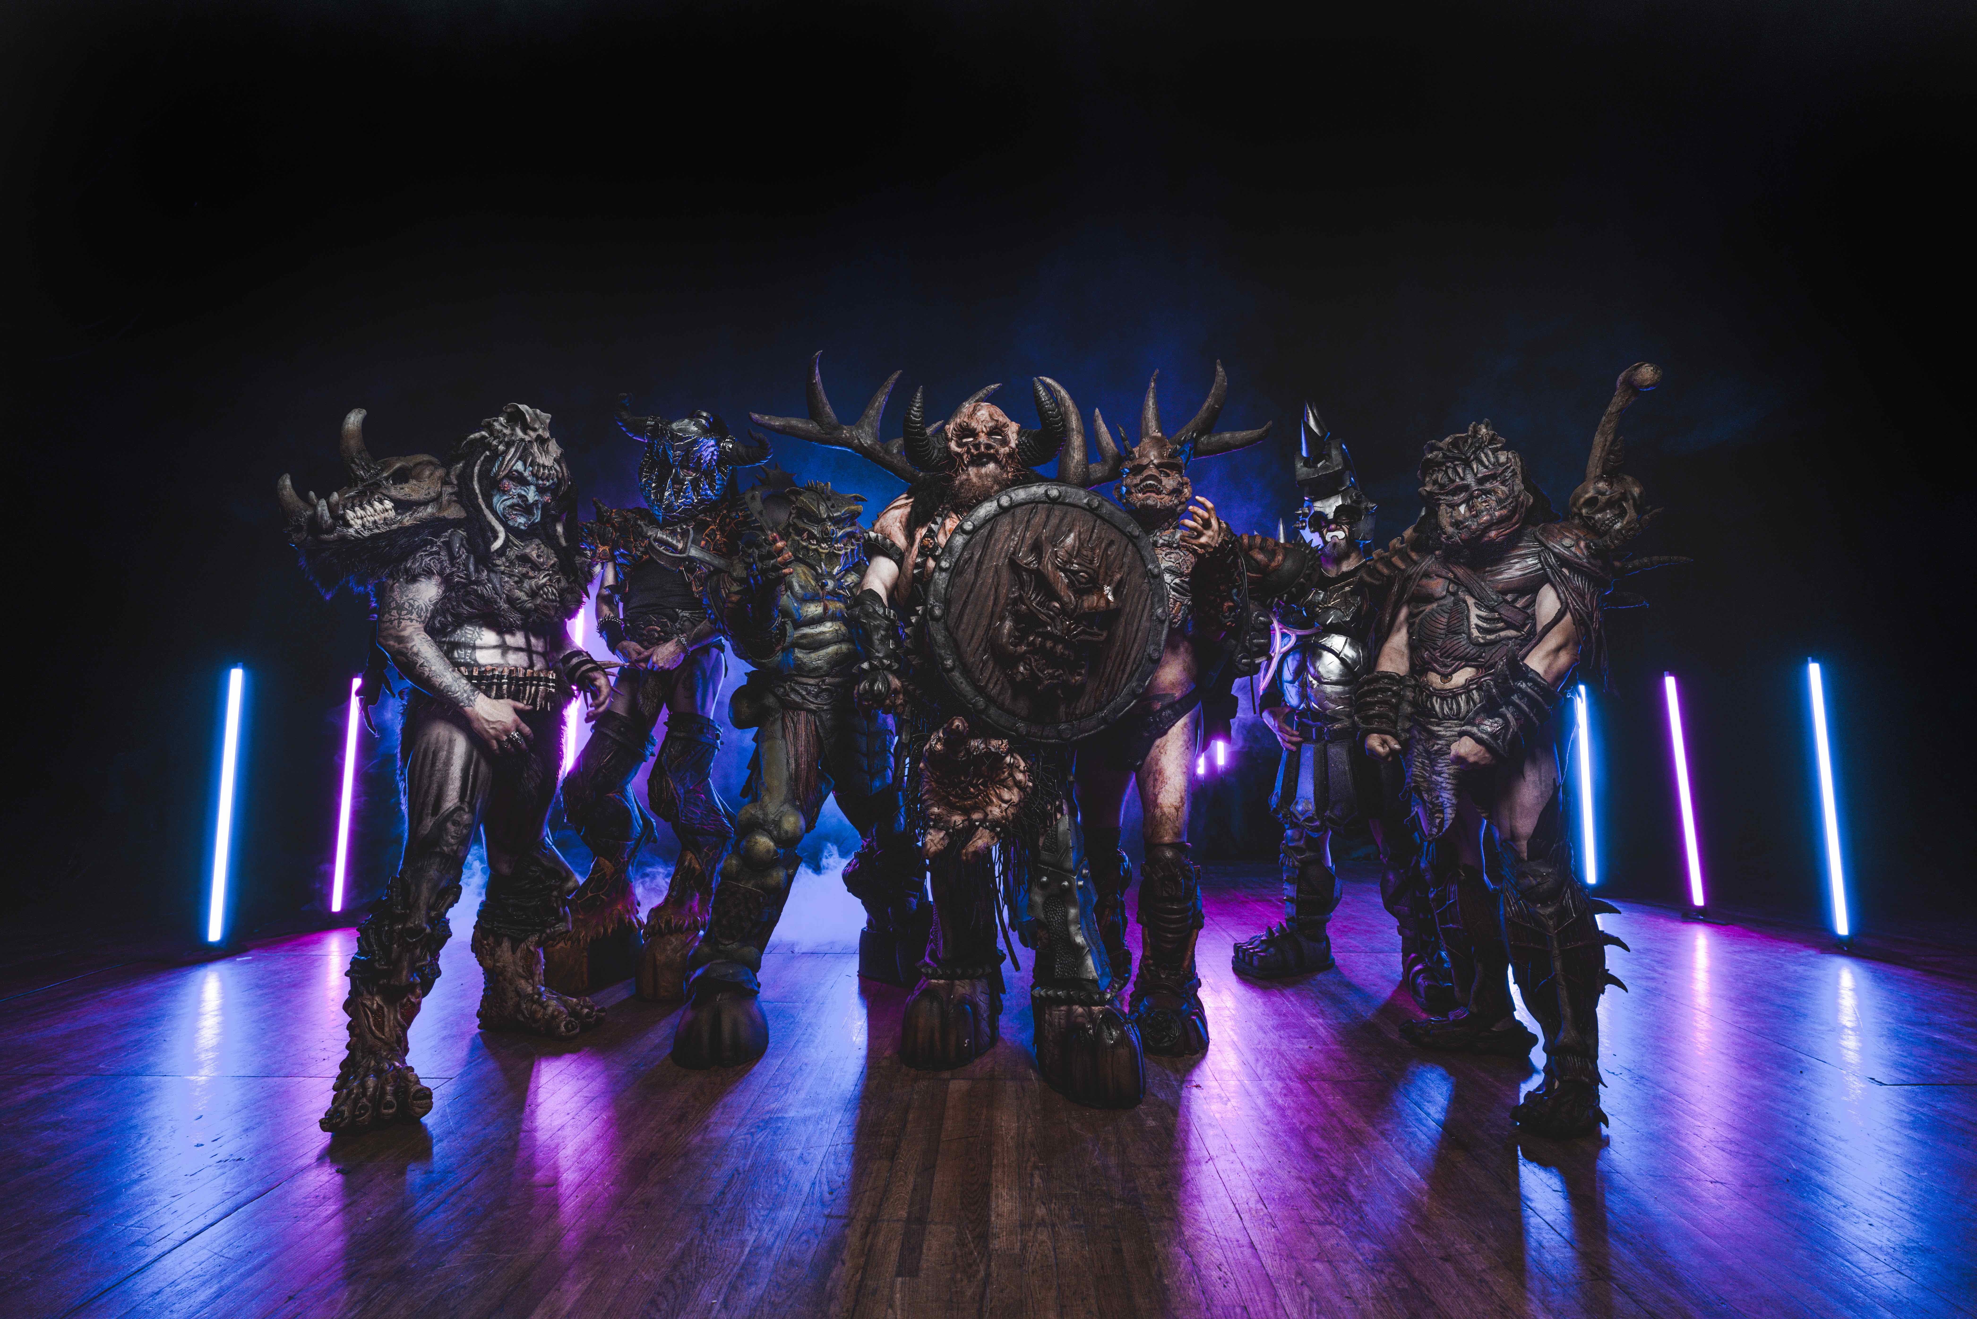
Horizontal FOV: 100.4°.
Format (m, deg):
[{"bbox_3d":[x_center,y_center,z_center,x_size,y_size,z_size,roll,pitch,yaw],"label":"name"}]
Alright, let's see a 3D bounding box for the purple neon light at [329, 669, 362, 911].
[{"bbox_3d":[-3.406,0.705,4.380,0.050,1.258,0.050,0,-6,0],"label":"purple neon light"}]

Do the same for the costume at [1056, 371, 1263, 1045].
[{"bbox_3d":[0.601,0.076,2.769,0.735,2.237,0.529,-1,-6,6],"label":"costume"}]

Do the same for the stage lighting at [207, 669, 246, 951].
[{"bbox_3d":[-3.408,0.638,3.685,0.050,1.235,0.050,-1,-6,0],"label":"stage lighting"}]

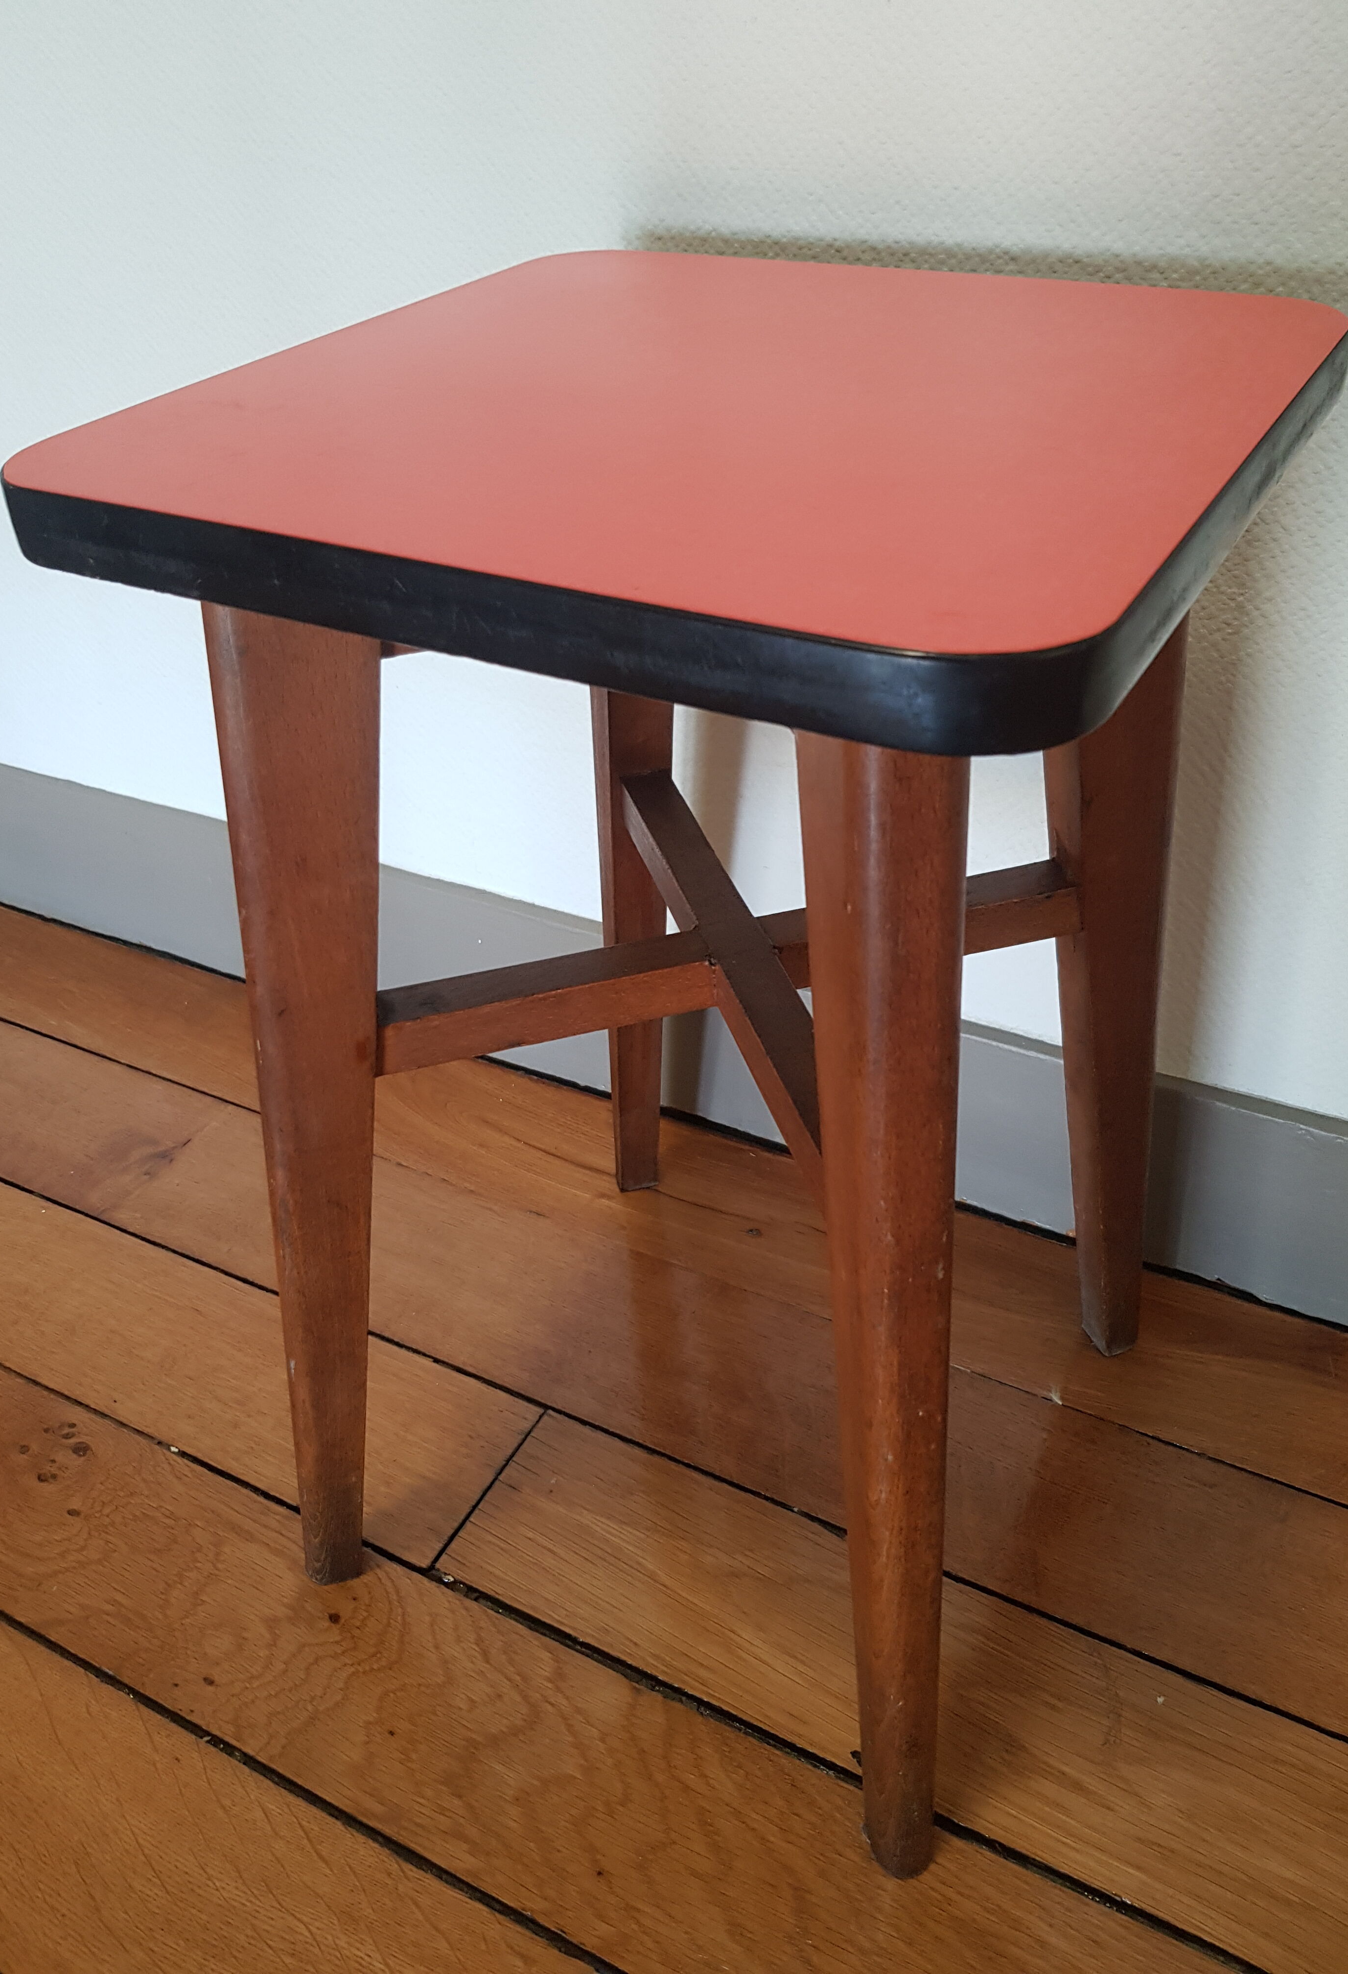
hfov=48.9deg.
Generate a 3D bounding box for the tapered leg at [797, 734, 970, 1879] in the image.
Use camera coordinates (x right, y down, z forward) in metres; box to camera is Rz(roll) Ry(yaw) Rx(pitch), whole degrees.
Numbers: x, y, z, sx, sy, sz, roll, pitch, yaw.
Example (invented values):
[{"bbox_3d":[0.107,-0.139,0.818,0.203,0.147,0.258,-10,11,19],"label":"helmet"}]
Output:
[{"bbox_3d":[0.064,0.116,0.427,0.031,0.454,0.053,-11,30,-11],"label":"tapered leg"}]

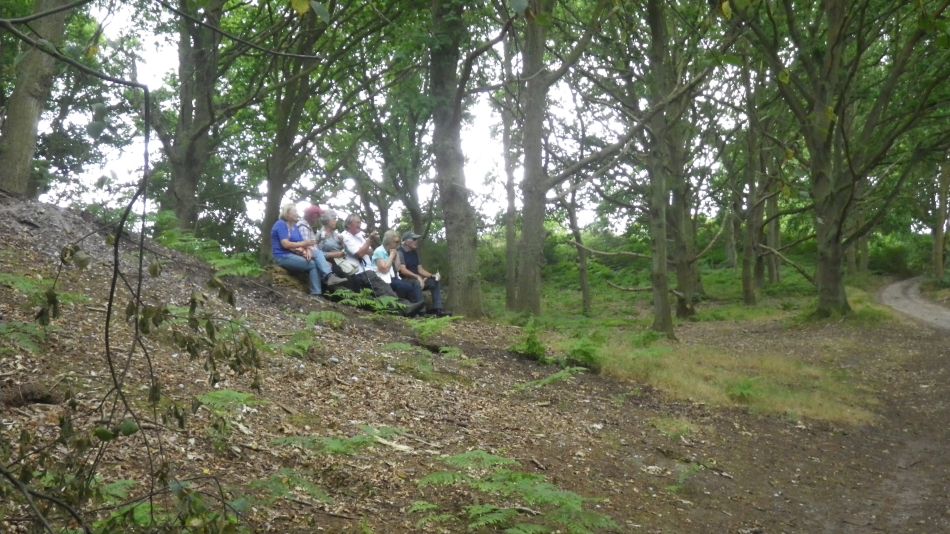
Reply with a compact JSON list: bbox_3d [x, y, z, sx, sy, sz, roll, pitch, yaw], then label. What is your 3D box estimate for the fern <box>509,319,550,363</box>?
[{"bbox_3d":[0.629,0.848,12.200,0.484,0.482,0.420,0,1,0],"label":"fern"}]

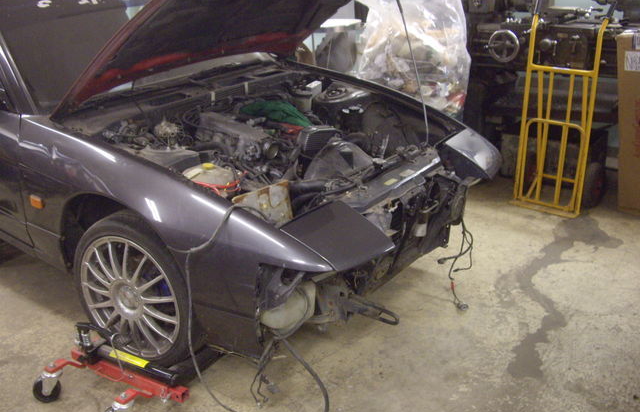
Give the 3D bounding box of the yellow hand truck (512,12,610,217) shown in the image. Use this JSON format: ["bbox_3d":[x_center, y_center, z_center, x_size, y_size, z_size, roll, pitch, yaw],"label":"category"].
[{"bbox_3d":[1.337,-0.520,3.845,0.370,1.120,0.450,-15,23,-38],"label":"yellow hand truck"}]

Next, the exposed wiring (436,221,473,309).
[{"bbox_3d":[0.559,0.237,2.900,0.140,0.380,0.130,11,24,33],"label":"exposed wiring"}]

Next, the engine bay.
[{"bbox_3d":[-0.081,-0.168,2.879,1.120,0.480,1.280,16,27,31],"label":"engine bay"}]

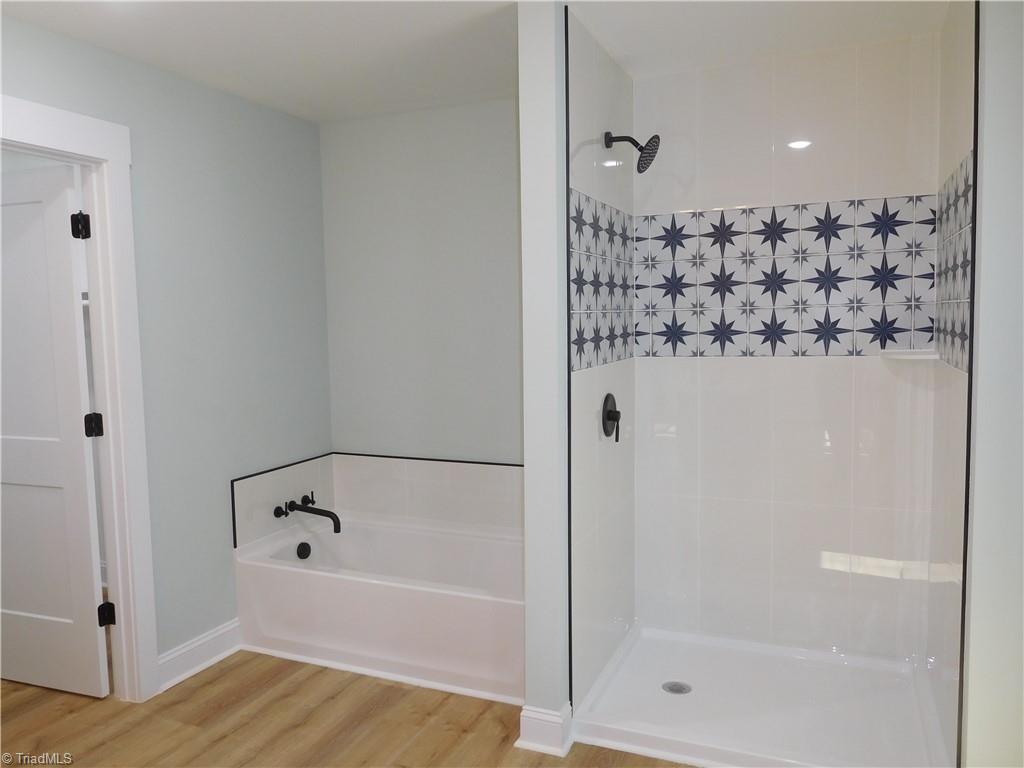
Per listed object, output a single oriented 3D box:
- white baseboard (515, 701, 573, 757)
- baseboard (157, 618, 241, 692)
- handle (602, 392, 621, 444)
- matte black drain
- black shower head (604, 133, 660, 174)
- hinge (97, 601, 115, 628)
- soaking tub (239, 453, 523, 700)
[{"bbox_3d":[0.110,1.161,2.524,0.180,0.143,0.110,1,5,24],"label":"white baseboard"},{"bbox_3d":[-1.313,1.140,3.132,0.032,0.143,0.437,1,5,24],"label":"baseboard"},{"bbox_3d":[0.413,0.133,2.941,0.054,0.200,0.172,1,5,24],"label":"handle"},{"bbox_3d":[0.635,1.167,2.843,0.110,0.012,0.110,-1,5,0],"label":"matte black drain"},{"bbox_3d":[0.466,-0.890,2.832,0.210,0.172,0.150,1,5,24],"label":"black shower head"},{"bbox_3d":[-1.566,0.896,2.865,0.047,0.092,0.040,1,5,24],"label":"hinge"},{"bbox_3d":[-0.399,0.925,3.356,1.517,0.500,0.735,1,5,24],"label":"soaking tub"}]

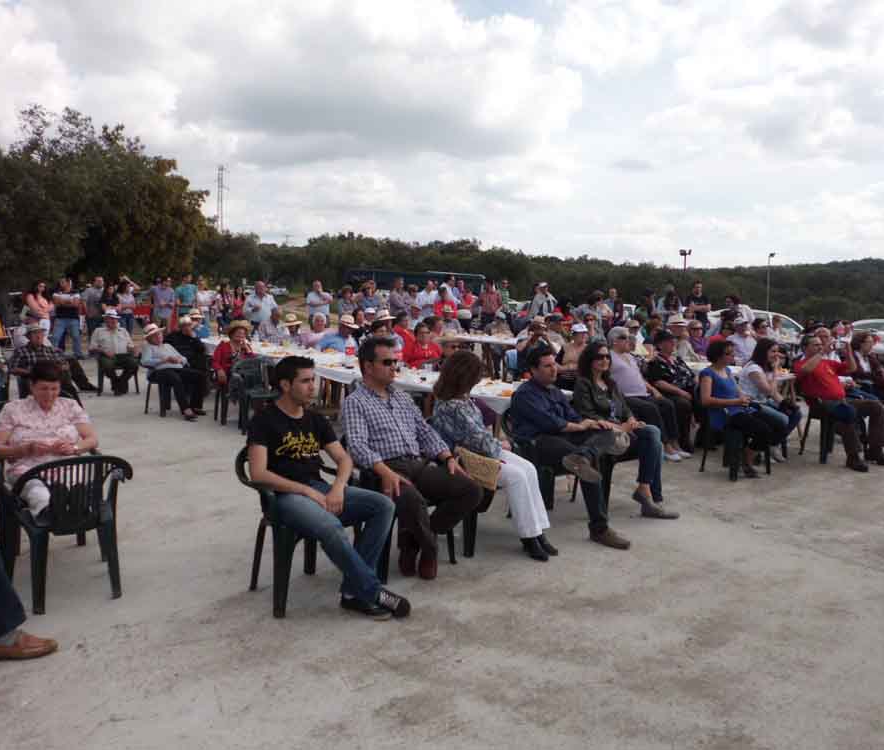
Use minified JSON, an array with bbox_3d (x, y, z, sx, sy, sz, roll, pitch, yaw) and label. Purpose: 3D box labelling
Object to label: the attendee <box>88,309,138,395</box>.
[{"bbox_3d":[-4.796,-0.311,11.000,0.600,1.250,0.780,-2,7,-25],"label":"attendee"}]

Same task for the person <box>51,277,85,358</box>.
[{"bbox_3d":[-7.980,-1.235,16.050,0.600,1.740,0.420,-3,8,-30],"label":"person"}]

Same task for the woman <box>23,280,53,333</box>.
[{"bbox_3d":[-6.793,-0.741,12.661,0.460,1.650,0.340,-5,9,-40],"label":"woman"}]

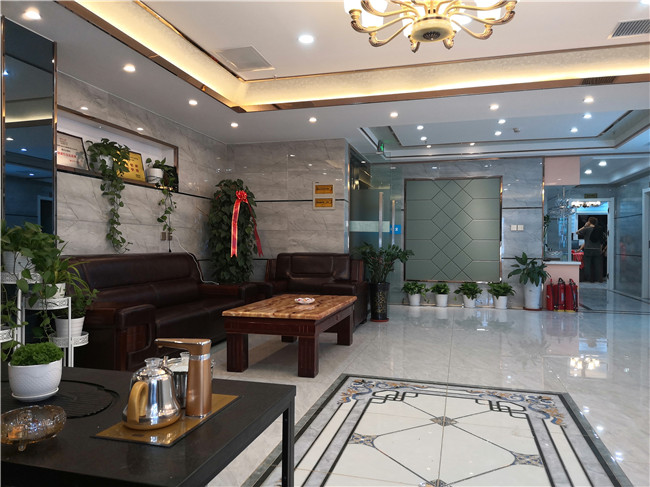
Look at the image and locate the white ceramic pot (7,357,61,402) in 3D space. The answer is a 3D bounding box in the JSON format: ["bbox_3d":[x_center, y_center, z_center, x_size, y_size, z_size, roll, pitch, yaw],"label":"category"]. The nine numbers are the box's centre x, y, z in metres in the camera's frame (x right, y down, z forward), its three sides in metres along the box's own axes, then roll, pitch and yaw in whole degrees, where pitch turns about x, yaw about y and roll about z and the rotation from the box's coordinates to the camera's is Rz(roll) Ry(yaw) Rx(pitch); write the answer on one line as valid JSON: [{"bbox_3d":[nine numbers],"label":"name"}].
[{"bbox_3d":[-0.824,0.380,1.390,0.134,0.097,0.134,0,0,0],"label":"white ceramic pot"}]

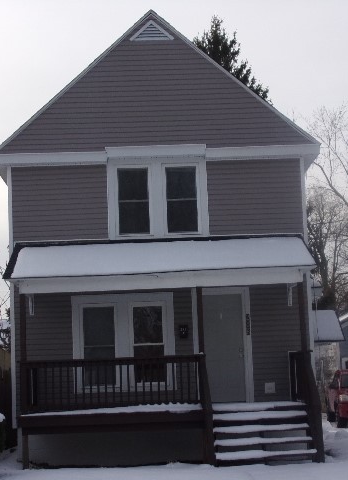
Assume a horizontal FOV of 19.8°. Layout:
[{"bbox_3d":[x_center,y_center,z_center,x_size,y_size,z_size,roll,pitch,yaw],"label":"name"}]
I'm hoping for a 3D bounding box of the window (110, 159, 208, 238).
[{"bbox_3d":[-0.291,-0.786,19.401,1.900,1.540,0.150,-2,-6,-3],"label":"window"}]

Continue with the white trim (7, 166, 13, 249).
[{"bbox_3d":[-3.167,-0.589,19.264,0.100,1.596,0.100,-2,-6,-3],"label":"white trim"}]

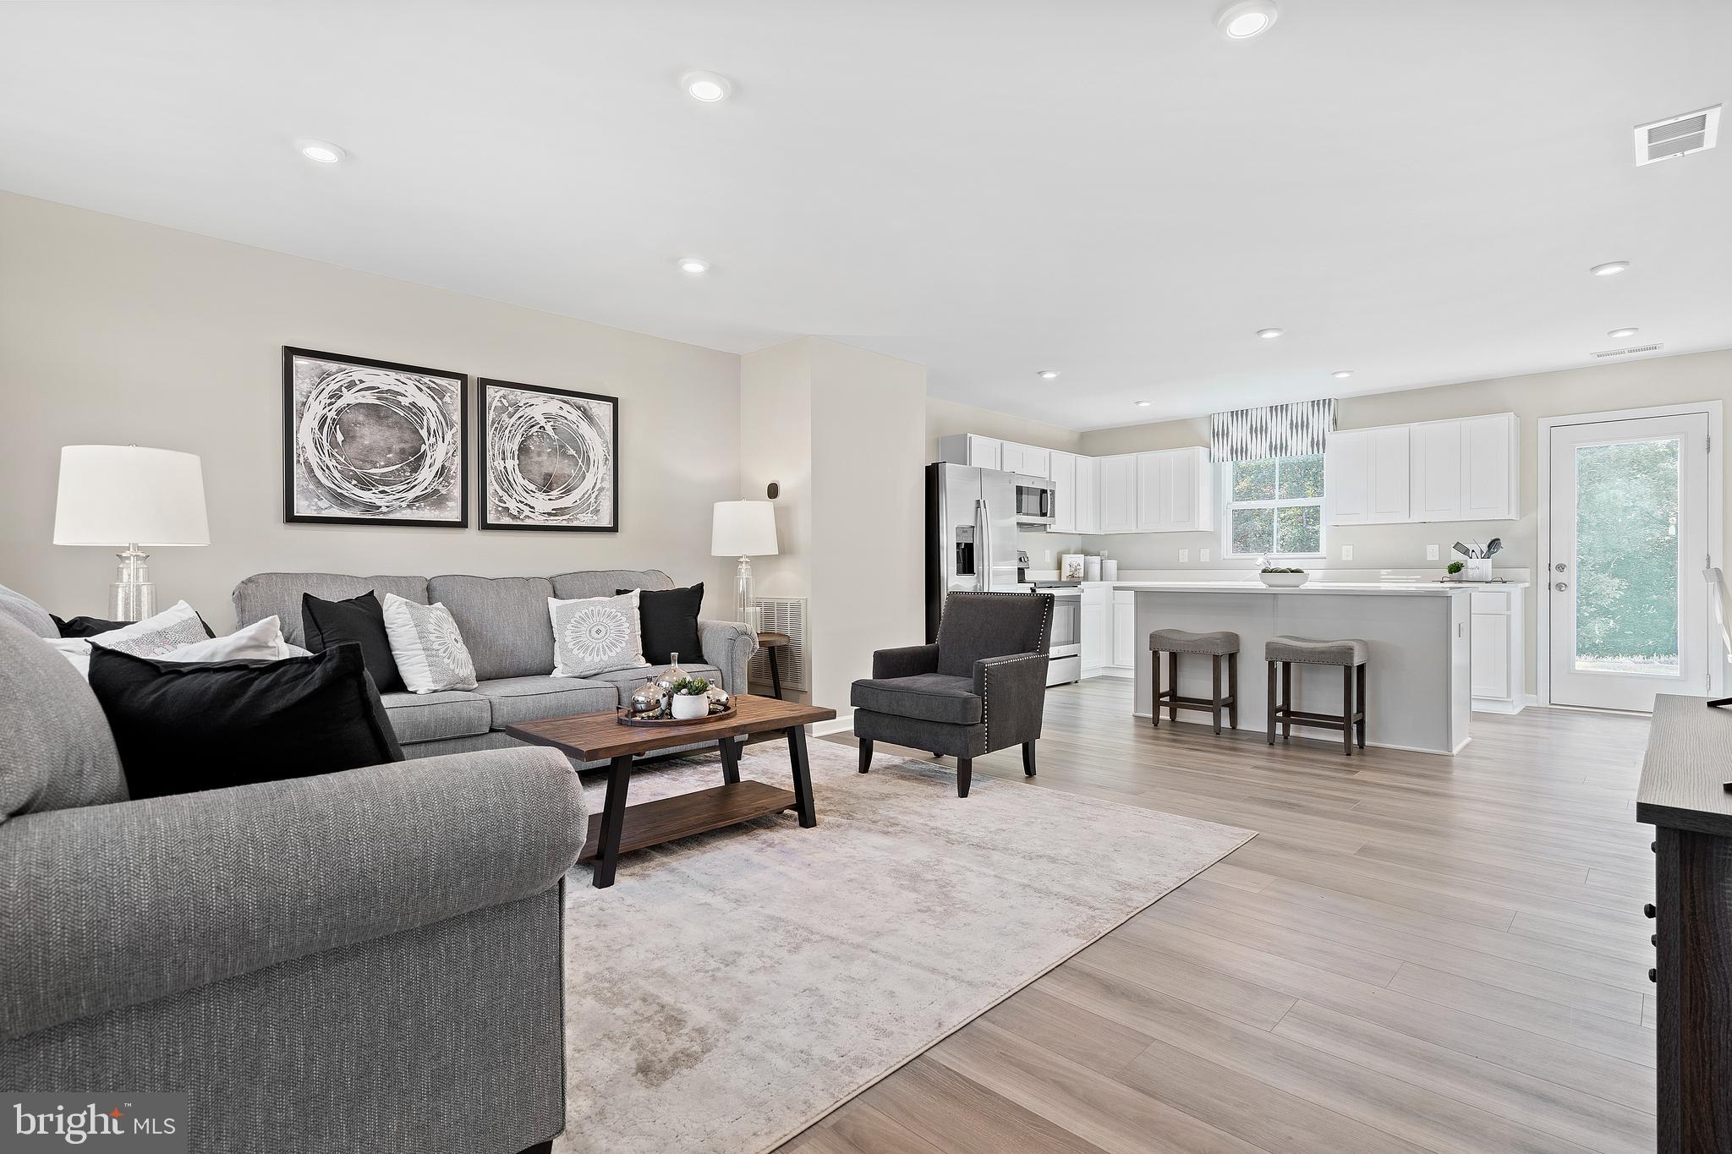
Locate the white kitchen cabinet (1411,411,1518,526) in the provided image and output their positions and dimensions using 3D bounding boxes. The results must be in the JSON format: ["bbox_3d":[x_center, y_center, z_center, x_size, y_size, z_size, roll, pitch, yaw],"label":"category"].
[{"bbox_3d":[4.526,-0.797,6.198,0.628,0.765,0.330,0,1,44],"label":"white kitchen cabinet"}]

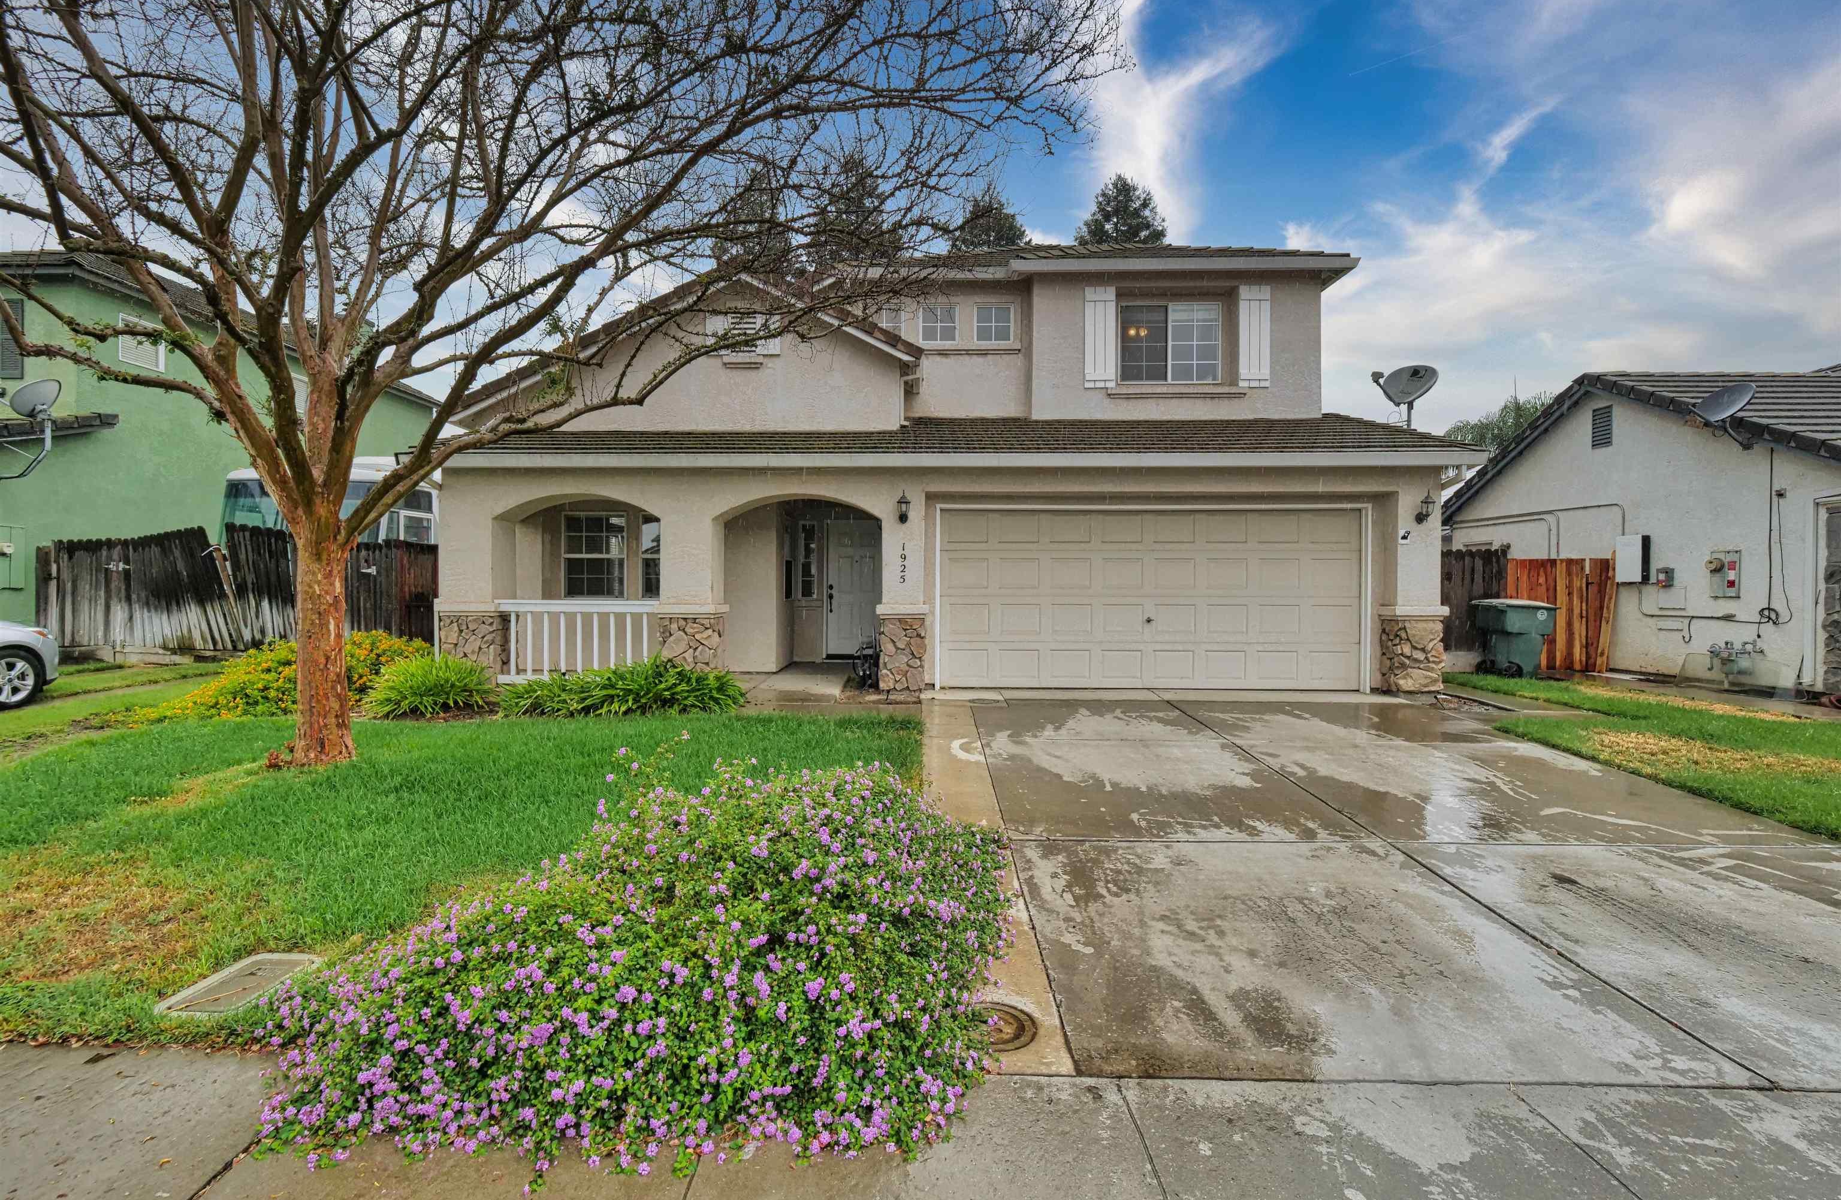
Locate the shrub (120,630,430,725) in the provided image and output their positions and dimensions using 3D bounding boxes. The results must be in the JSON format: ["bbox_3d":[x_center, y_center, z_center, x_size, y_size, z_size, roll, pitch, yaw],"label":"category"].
[{"bbox_3d":[-6.400,0.750,7.750,2.100,0.780,1.700,0,0,1],"label":"shrub"}]

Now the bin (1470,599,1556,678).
[{"bbox_3d":[8.480,0.570,10.600,0.800,1.100,0.680,0,0,10],"label":"bin"}]

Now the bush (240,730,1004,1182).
[{"bbox_3d":[-0.820,1.060,2.780,2.350,0.840,1.700,0,0,1],"label":"bush"}]

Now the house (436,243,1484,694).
[{"bbox_3d":[0.200,-2.350,13.400,11.700,6.900,10.900,0,0,1],"label":"house"}]

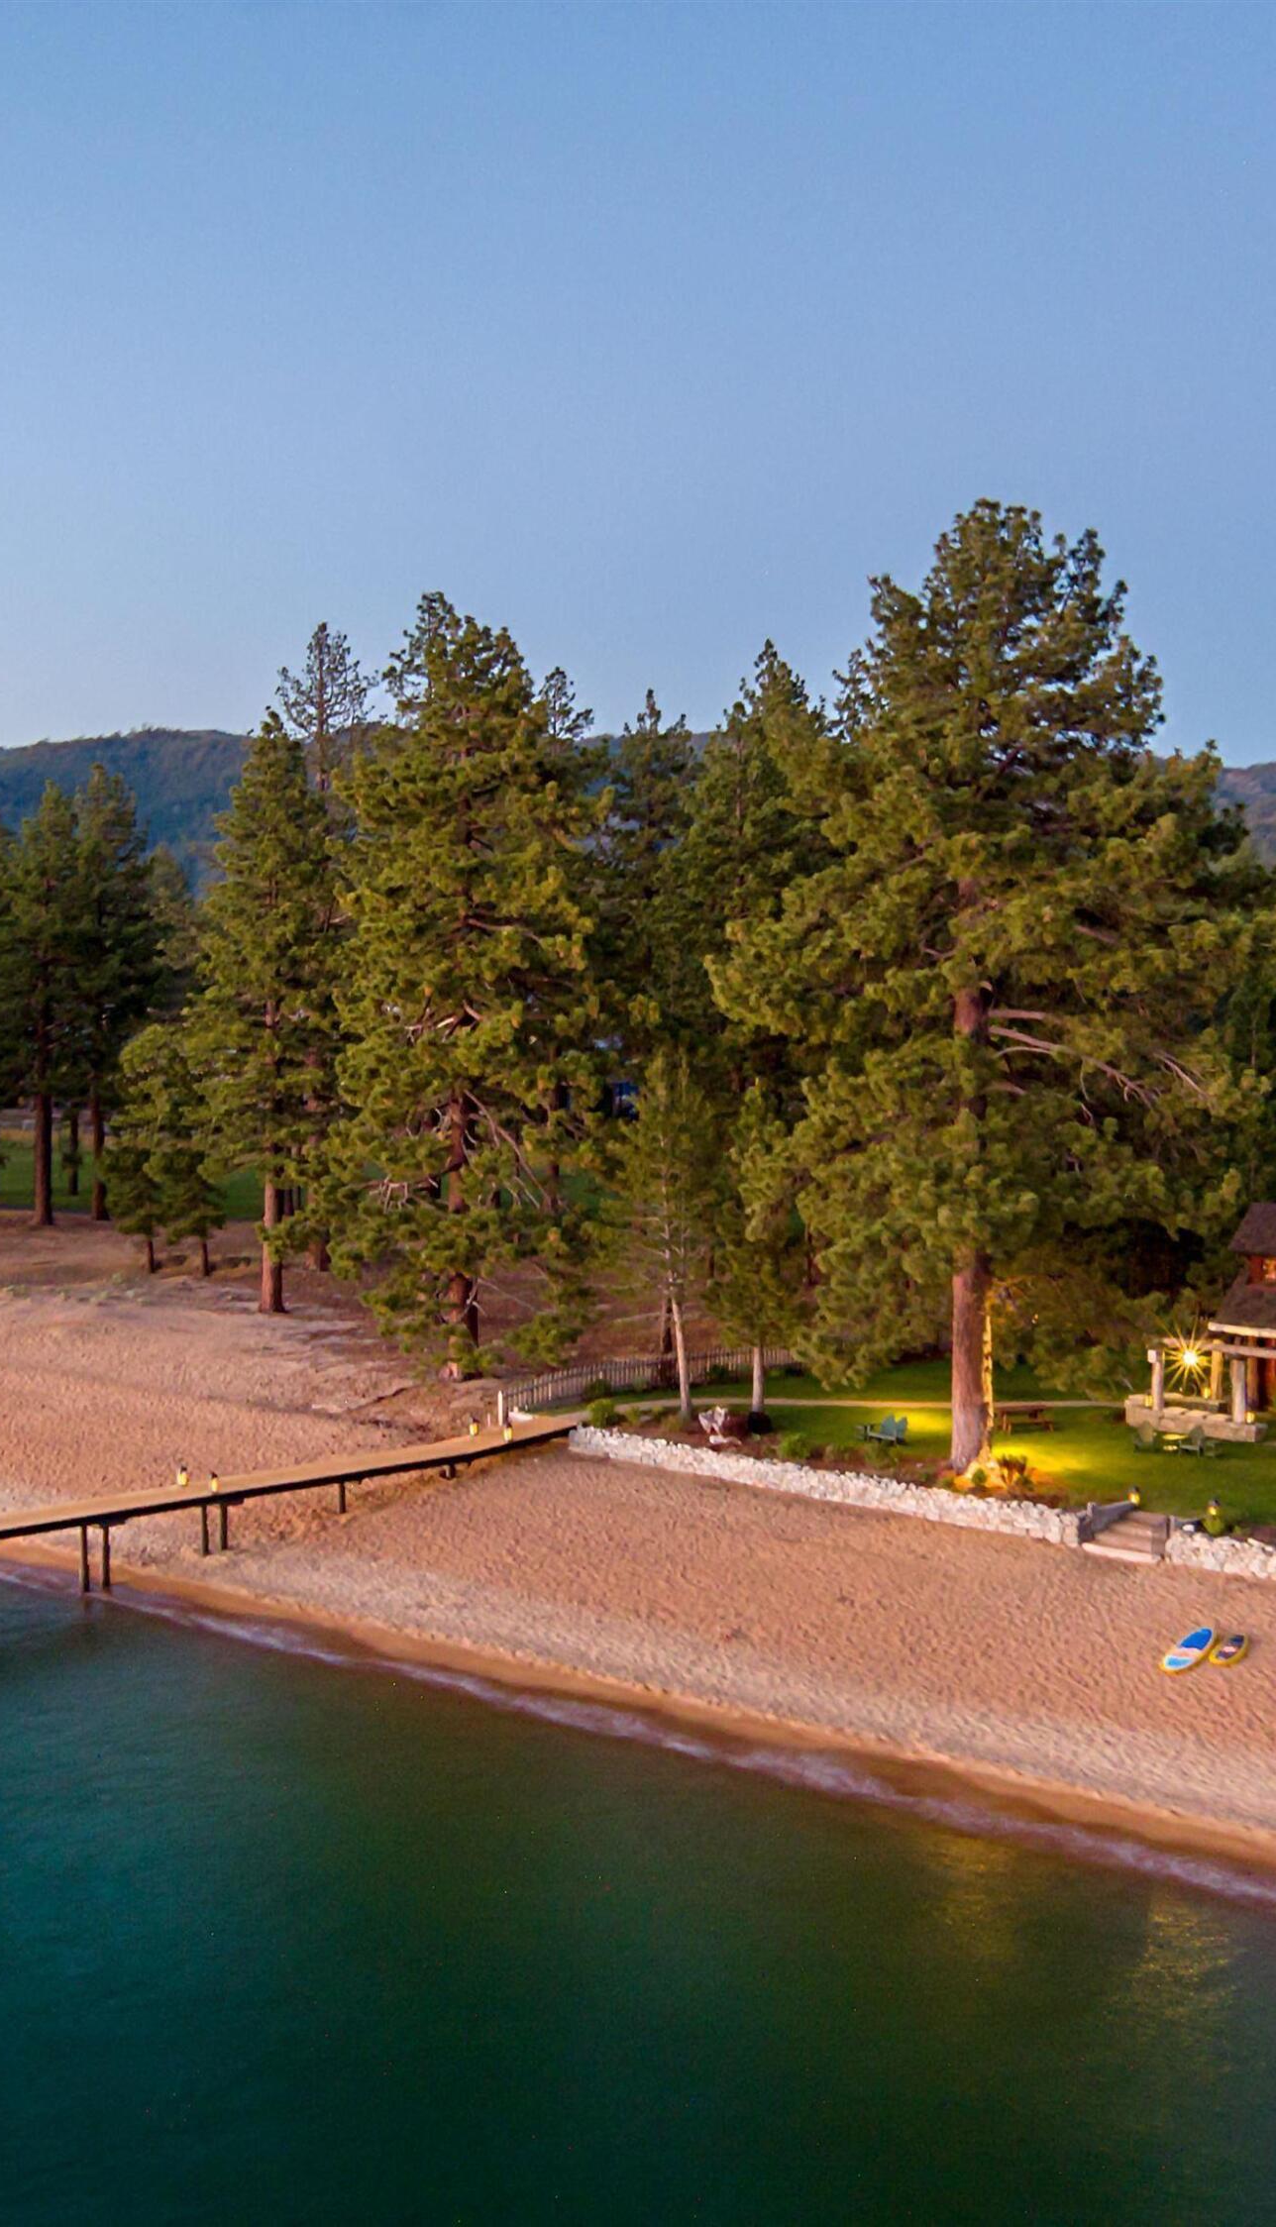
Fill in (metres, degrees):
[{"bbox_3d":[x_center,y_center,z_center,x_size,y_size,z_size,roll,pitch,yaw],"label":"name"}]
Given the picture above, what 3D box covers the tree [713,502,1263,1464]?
[{"bbox_3d":[10.863,-3.946,80.457,16.678,29.860,15.844,1,2,8],"label":"tree"}]

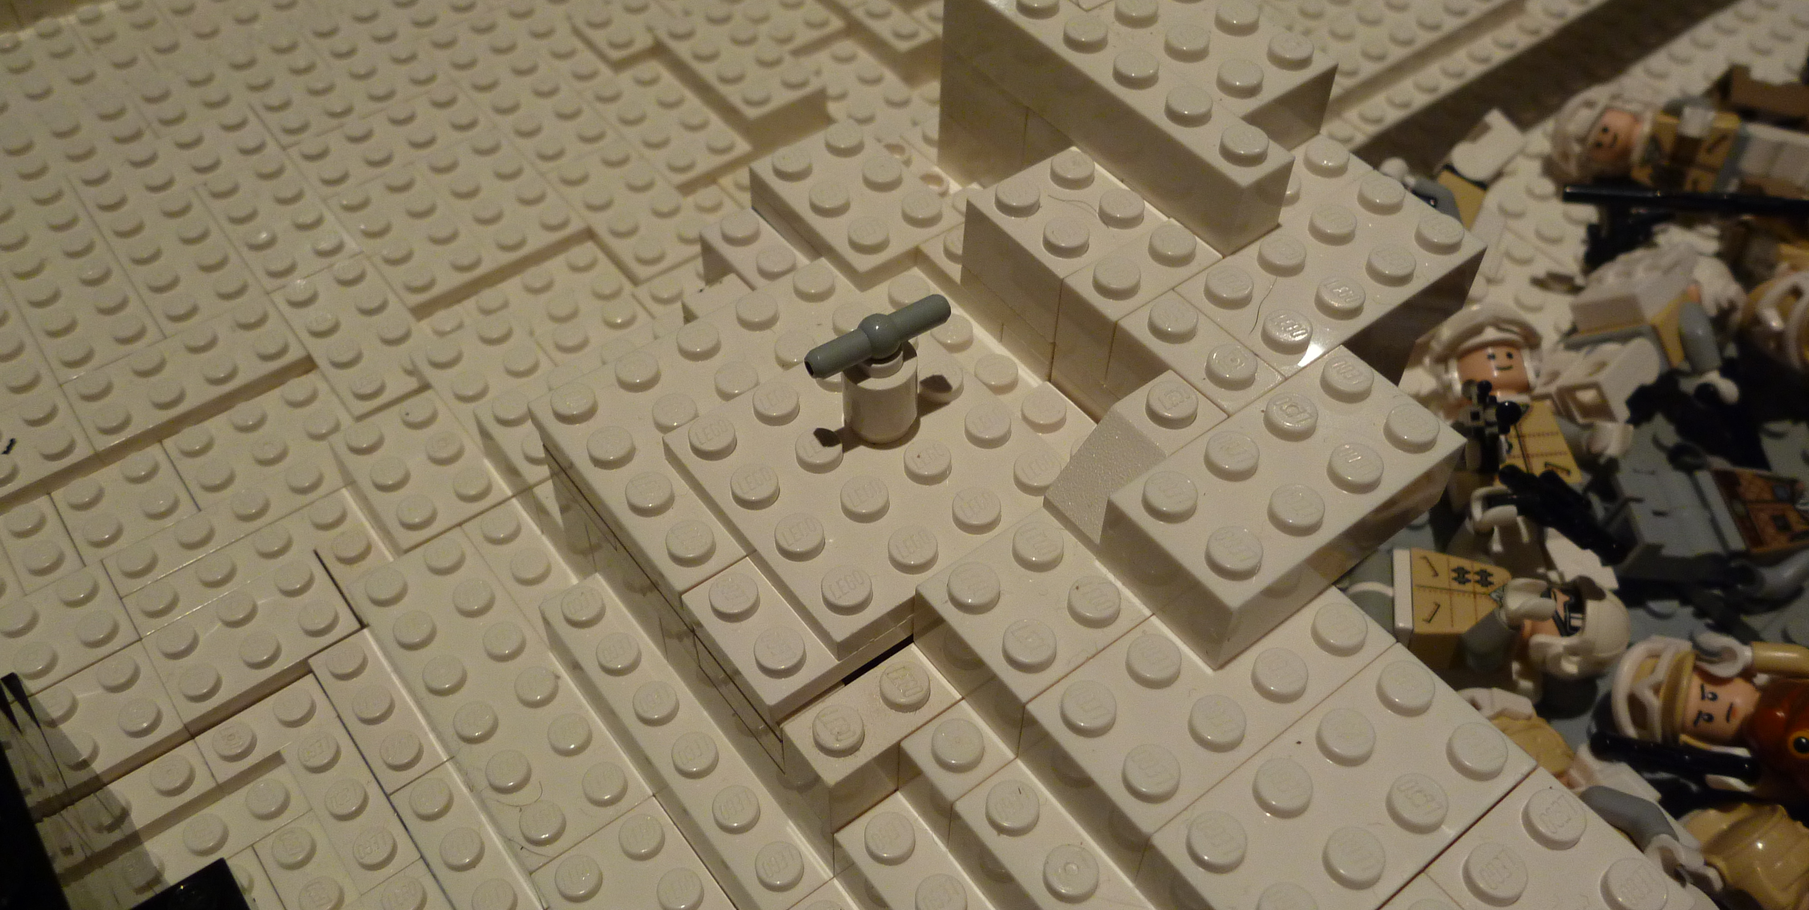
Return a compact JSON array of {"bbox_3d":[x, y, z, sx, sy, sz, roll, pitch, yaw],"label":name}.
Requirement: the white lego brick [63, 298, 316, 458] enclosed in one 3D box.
[{"bbox_3d":[-0.107,-0.012,0.220,0.032,0.005,0.016,-30,58,-23],"label":"white lego brick"}]

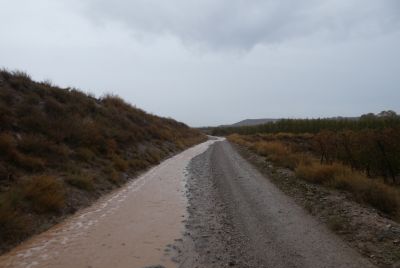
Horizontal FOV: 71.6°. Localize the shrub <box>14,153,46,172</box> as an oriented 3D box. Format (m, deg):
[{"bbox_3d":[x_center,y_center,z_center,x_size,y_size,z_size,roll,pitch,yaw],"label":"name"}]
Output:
[{"bbox_3d":[-3.512,0.590,5.745,0.663,0.406,0.630,0,1,0],"label":"shrub"}]

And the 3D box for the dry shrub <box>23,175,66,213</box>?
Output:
[{"bbox_3d":[-2.783,1.058,4.931,0.747,0.662,0.710,0,1,0],"label":"dry shrub"}]

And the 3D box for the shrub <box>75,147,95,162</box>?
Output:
[{"bbox_3d":[-3.255,0.578,7.815,0.564,0.442,0.535,0,1,0],"label":"shrub"}]

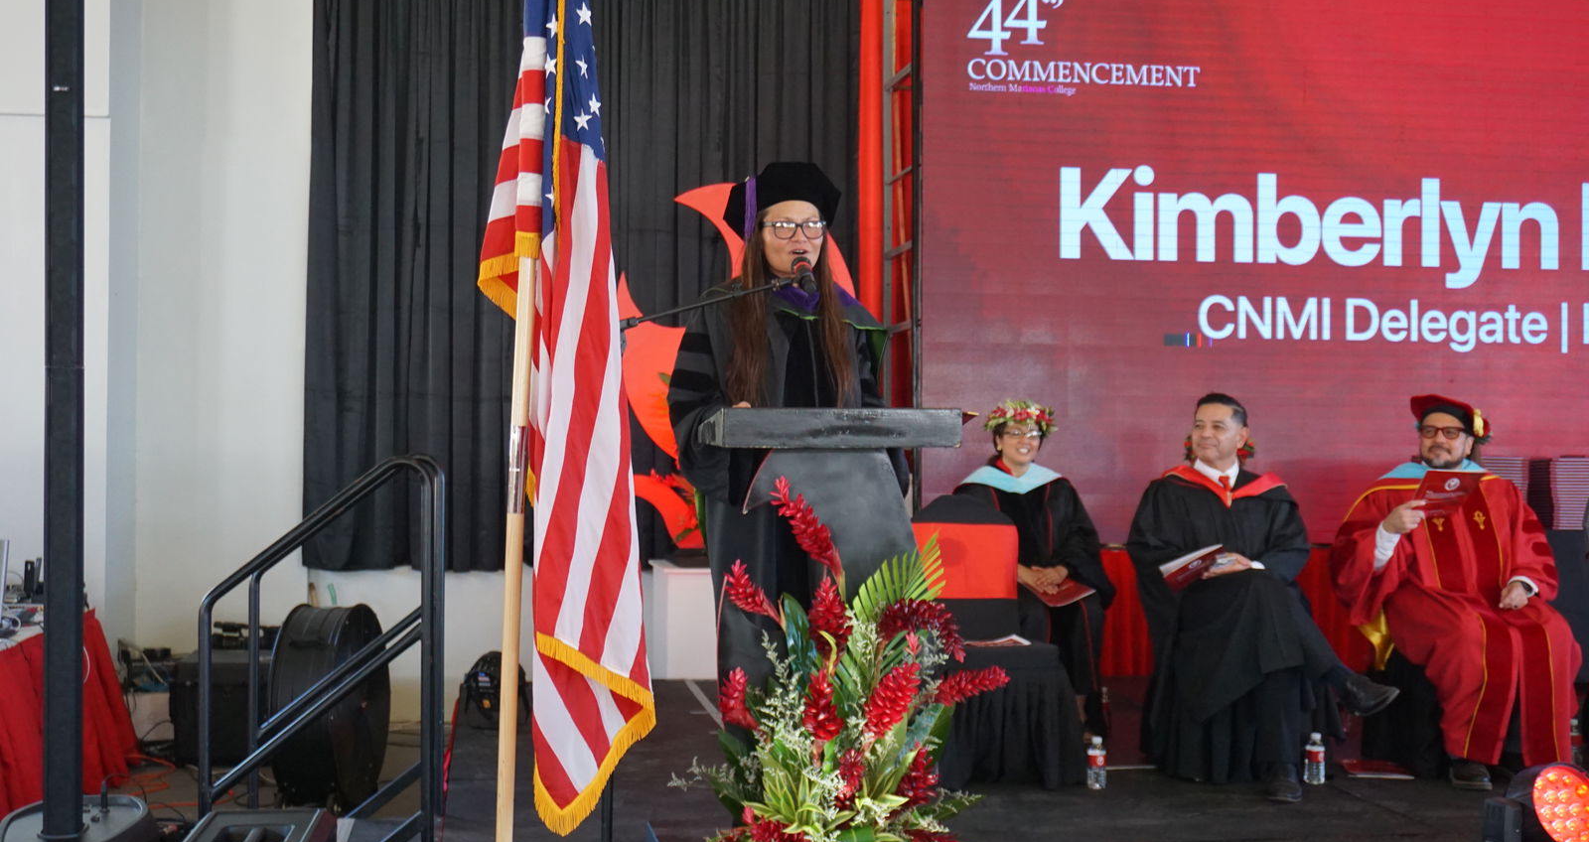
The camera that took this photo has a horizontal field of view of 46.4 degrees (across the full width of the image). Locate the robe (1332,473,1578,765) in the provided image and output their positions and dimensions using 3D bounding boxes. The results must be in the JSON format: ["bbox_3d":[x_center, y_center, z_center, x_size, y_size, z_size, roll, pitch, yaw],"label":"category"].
[{"bbox_3d":[2.145,0.636,6.170,0.700,0.930,0.640,0,-1,-2],"label":"robe"}]

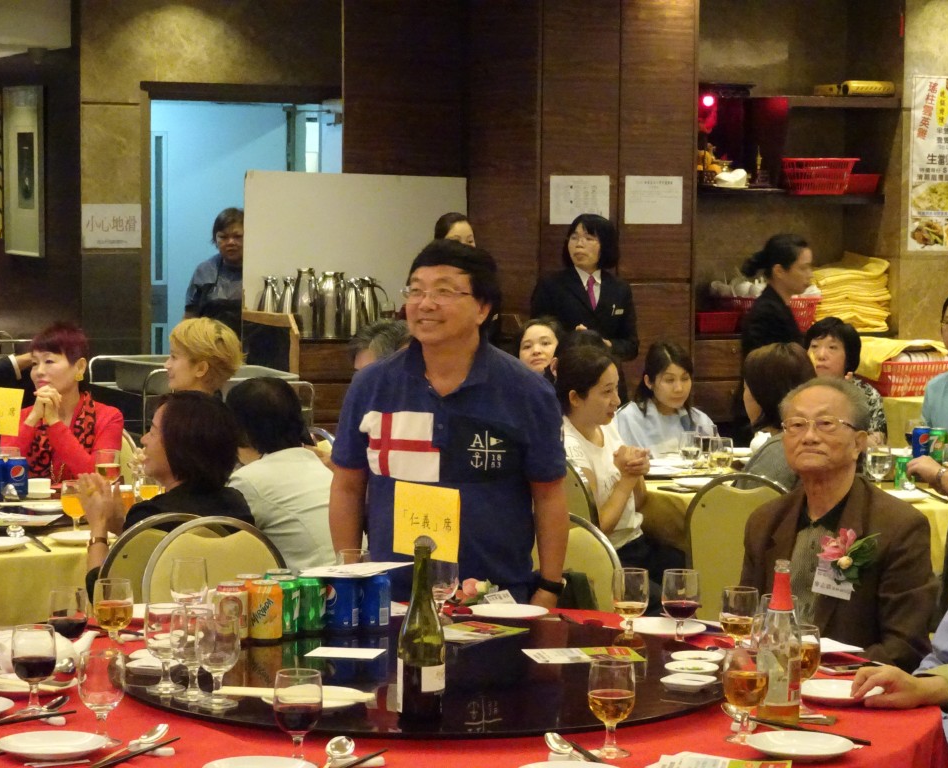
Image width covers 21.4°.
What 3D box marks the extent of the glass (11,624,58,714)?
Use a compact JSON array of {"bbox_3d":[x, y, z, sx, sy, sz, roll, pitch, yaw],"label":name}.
[{"bbox_3d":[-0.798,0.519,4.560,0.080,0.155,0.080,0,5,0],"label":"glass"}]

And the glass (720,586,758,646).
[{"bbox_3d":[0.520,0.477,4.915,0.076,0.151,0.076,0,4,0],"label":"glass"}]

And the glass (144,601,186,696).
[{"bbox_3d":[-0.544,0.467,4.441,0.075,0.151,0.075,0,4,0],"label":"glass"}]

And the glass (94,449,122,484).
[{"bbox_3d":[-1.083,0.275,7.455,0.077,0.150,0.077,0,4,0],"label":"glass"}]

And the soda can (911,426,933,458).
[{"bbox_3d":[1.570,0.210,8.800,0.066,0.115,0.066,1,4,0],"label":"soda can"}]

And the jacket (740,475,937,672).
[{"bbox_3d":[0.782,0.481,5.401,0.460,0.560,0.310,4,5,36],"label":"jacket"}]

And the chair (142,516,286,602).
[{"bbox_3d":[-0.544,0.784,5.927,0.430,0.900,0.540,-1,4,-20],"label":"chair"}]

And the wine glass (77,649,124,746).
[{"bbox_3d":[-0.639,0.540,4.317,0.079,0.156,0.079,1,4,0],"label":"wine glass"}]

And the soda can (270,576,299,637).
[{"bbox_3d":[-0.379,0.445,5.012,0.066,0.115,0.066,0,4,0],"label":"soda can"}]

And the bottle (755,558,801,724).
[{"bbox_3d":[0.535,0.448,4.402,0.075,0.285,0.075,0,4,0],"label":"bottle"}]

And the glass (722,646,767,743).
[{"bbox_3d":[0.473,0.543,4.372,0.080,0.155,0.080,0,5,0],"label":"glass"}]

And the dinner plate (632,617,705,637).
[{"bbox_3d":[0.397,0.517,5.271,0.185,0.021,0.185,0,4,0],"label":"dinner plate"}]

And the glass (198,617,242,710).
[{"bbox_3d":[-0.453,0.492,4.459,0.079,0.156,0.079,1,4,0],"label":"glass"}]

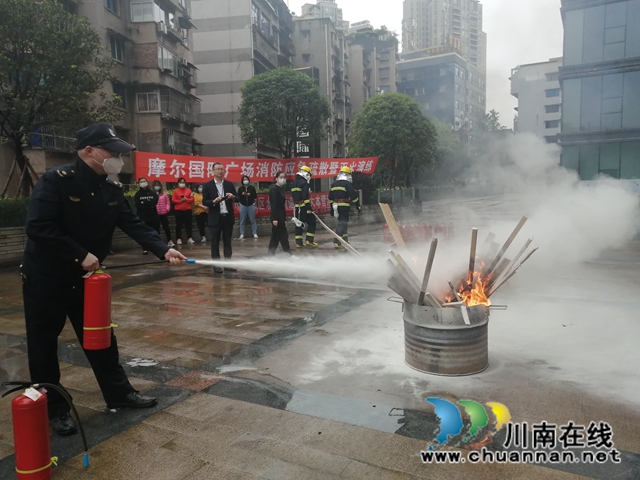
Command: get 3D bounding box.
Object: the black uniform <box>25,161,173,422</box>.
[{"bbox_3d":[-1.260,0.262,2.788,0.660,1.450,0.580,1,7,27],"label":"black uniform"}]

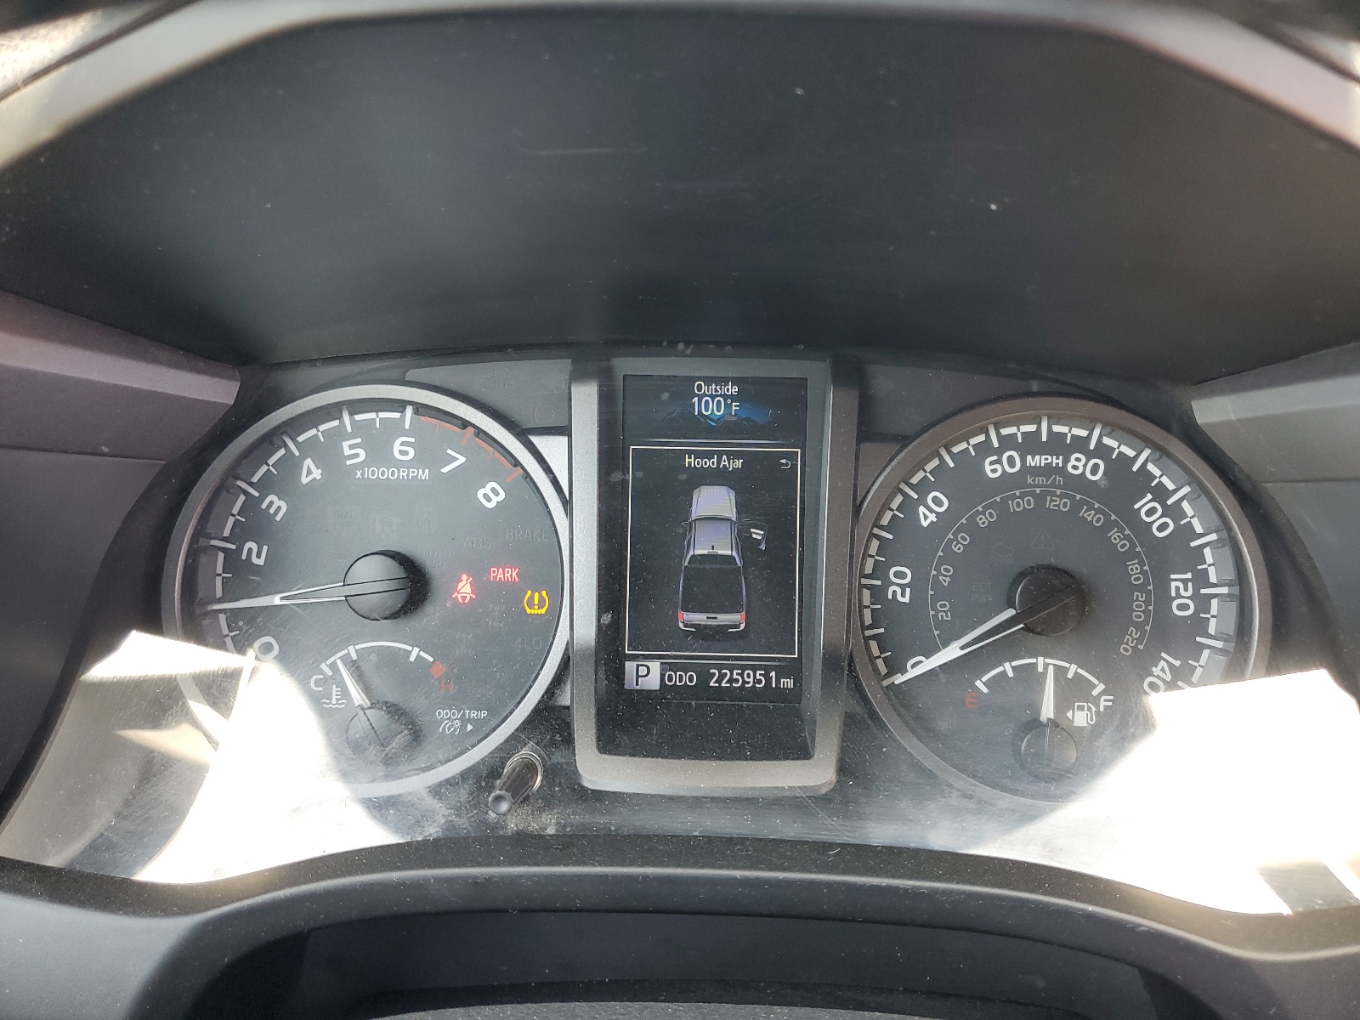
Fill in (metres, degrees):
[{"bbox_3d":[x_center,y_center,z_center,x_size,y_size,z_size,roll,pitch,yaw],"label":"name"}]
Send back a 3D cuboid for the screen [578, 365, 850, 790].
[{"bbox_3d":[0.009,0.018,0.286,0.077,0.119,0.022,1,-2,1],"label":"screen"}]

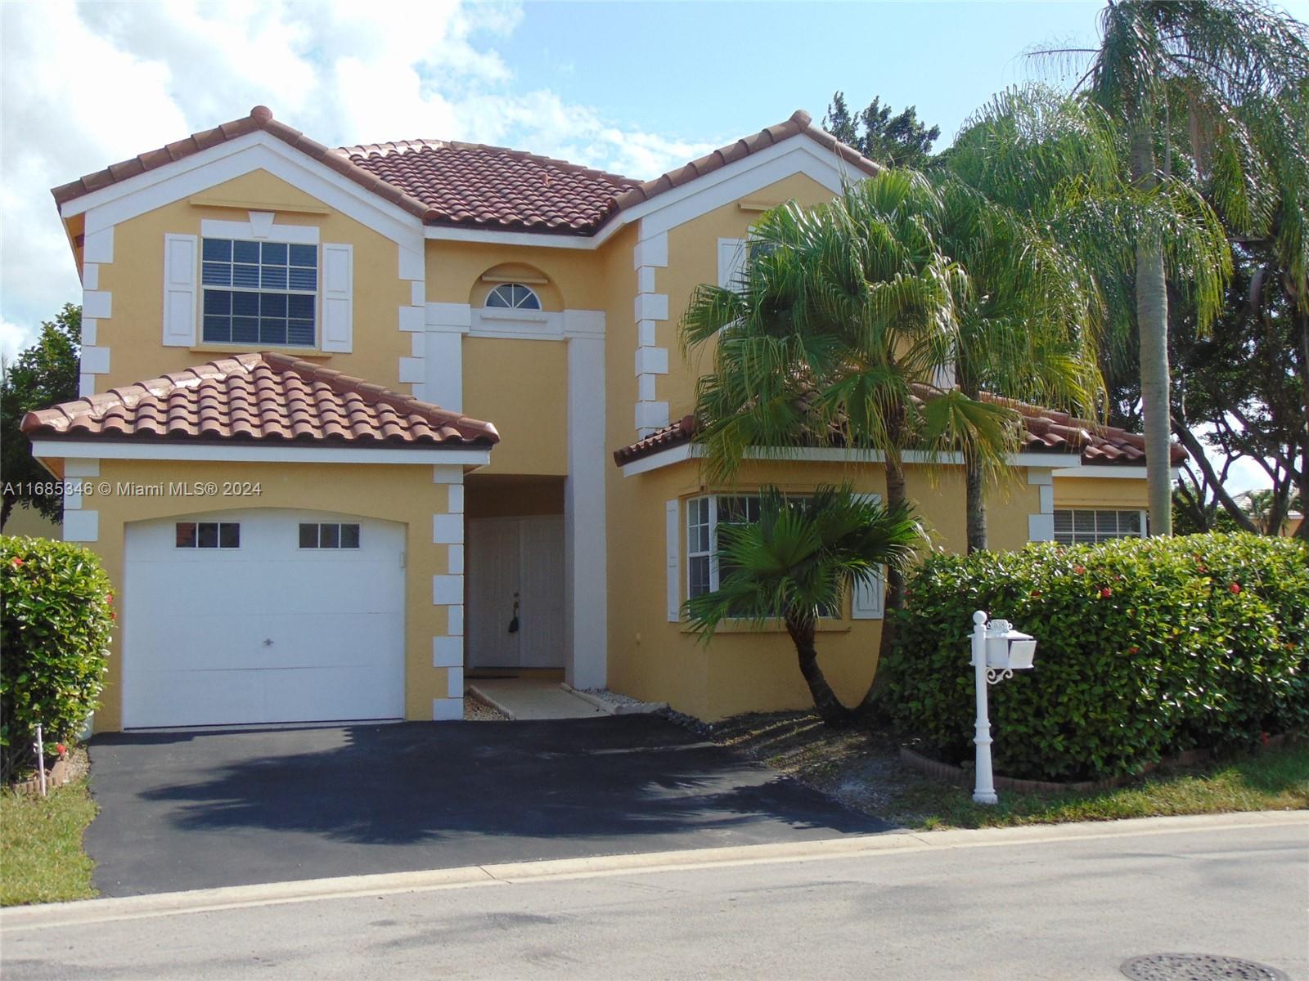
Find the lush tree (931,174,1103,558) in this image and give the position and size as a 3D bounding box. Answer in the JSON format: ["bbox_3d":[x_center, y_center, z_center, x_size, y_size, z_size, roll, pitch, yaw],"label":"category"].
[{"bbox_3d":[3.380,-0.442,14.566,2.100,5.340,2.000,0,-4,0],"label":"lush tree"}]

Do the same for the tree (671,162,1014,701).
[{"bbox_3d":[1.829,-0.444,14.119,3.050,5.260,2.800,0,-4,0],"label":"tree"}]

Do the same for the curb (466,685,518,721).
[{"bbox_3d":[-1.860,2.415,16.709,0.140,0.200,2.500,1,-4,-18],"label":"curb"}]

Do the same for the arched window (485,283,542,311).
[{"bbox_3d":[-1.799,-2.479,18.868,0.740,0.370,0.100,1,-4,-18],"label":"arched window"}]

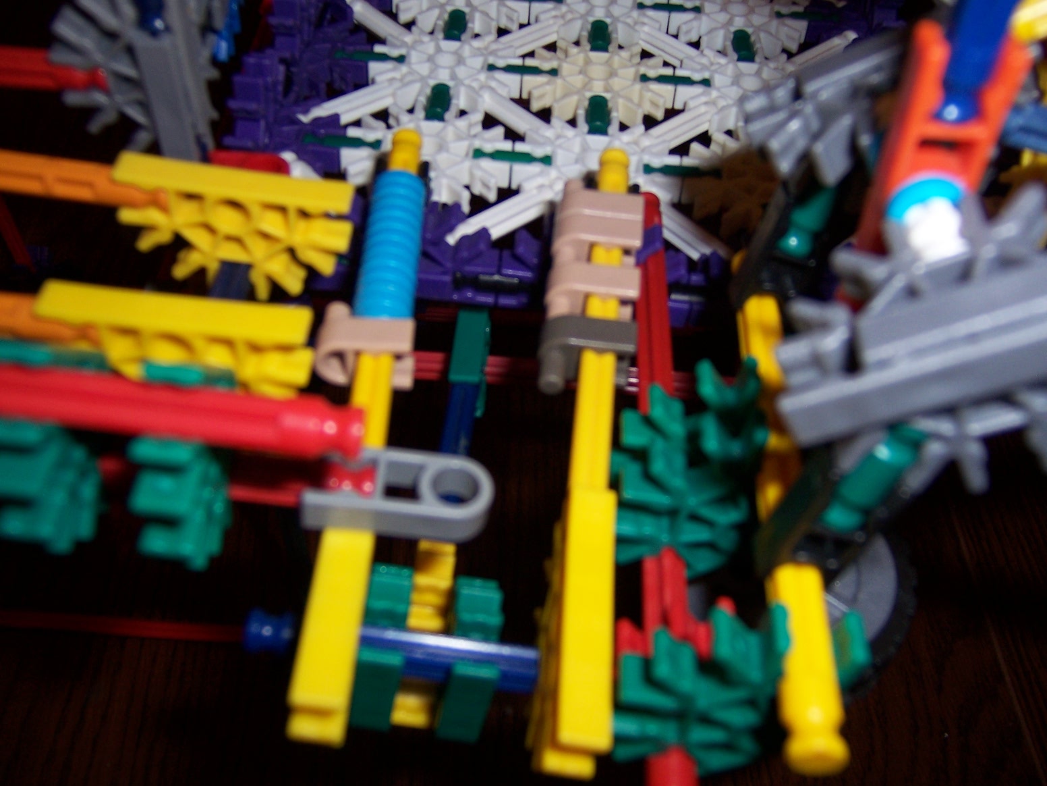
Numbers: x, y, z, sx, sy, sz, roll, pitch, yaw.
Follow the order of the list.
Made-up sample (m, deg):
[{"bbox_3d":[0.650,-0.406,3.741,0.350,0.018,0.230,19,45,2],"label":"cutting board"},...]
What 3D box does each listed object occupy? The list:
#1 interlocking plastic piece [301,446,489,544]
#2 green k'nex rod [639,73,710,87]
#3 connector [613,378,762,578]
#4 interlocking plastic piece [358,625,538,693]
[{"bbox_3d":[-0.016,0.013,0.131,0.024,0.006,0.010,9,48,-3],"label":"interlocking plastic piece"},{"bbox_3d":[0.037,-0.075,0.246,0.017,0.006,0.006,4,48,0],"label":"green k'nex rod"},{"bbox_3d":[0.023,0.012,0.138,0.020,0.025,0.015,4,47,0],"label":"connector"},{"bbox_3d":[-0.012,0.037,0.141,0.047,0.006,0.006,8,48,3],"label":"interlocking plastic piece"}]

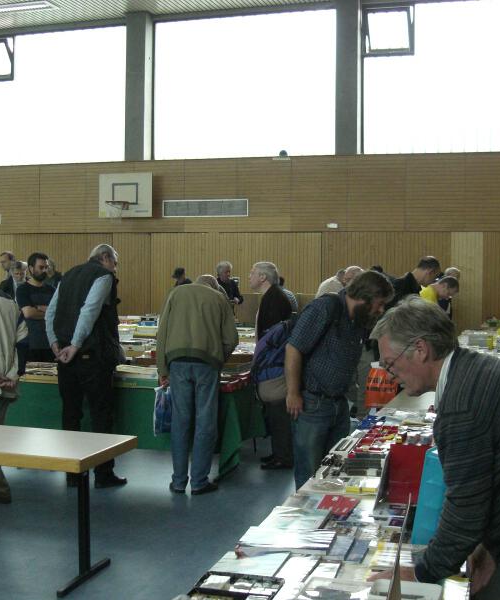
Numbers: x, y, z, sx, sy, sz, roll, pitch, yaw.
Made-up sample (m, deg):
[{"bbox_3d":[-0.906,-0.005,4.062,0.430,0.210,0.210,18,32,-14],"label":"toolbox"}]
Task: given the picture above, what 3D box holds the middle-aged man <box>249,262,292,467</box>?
[{"bbox_3d":[0.183,0.550,7.704,0.420,1.740,0.500,1,2,17],"label":"middle-aged man"}]

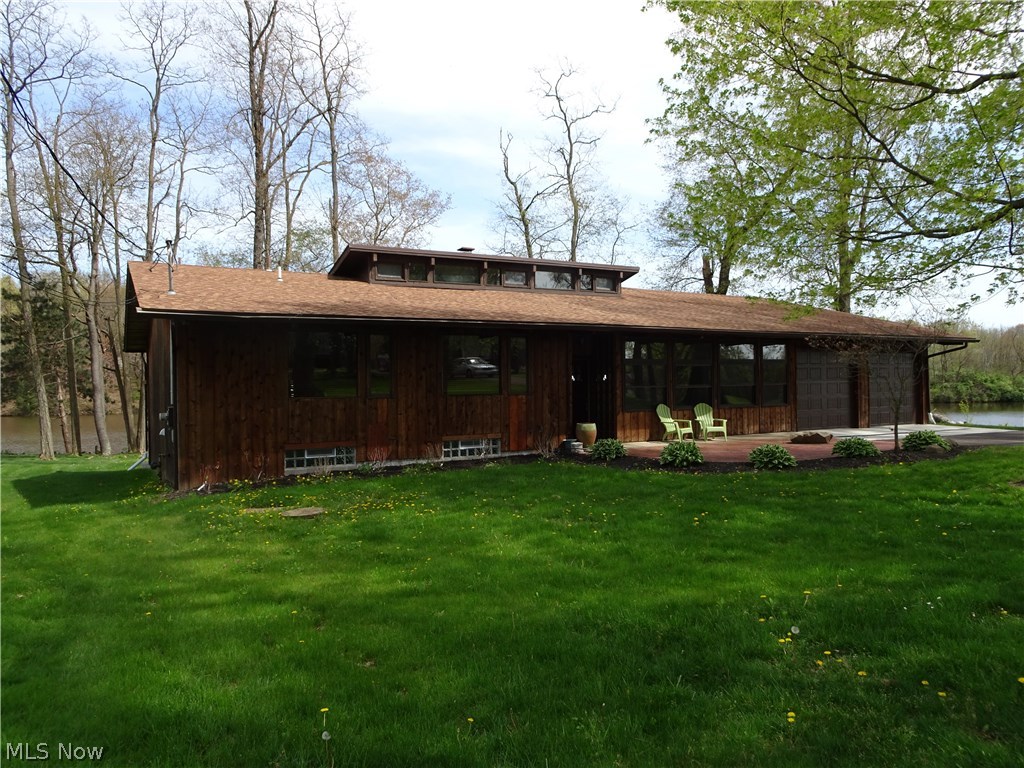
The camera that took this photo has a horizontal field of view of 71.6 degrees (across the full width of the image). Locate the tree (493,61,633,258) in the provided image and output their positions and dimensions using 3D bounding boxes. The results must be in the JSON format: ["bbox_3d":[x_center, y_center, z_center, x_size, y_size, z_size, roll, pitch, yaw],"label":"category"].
[{"bbox_3d":[2.650,-6.900,36.450,7.000,19.060,6.500,-1,0,0],"label":"tree"}]

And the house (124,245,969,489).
[{"bbox_3d":[2.040,-0.840,23.090,25.470,5.270,11.580,-1,0,-30],"label":"house"}]

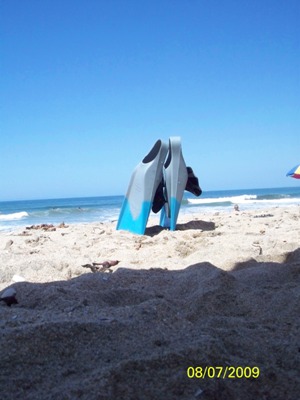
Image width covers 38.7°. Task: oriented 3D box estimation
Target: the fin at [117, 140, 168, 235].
[{"bbox_3d":[-0.025,-0.044,1.810,0.100,0.410,0.200,23,-14,-32],"label":"fin"}]

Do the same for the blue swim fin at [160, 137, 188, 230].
[{"bbox_3d":[0.101,-0.063,1.850,0.098,0.410,0.200,1,0,-16],"label":"blue swim fin"}]

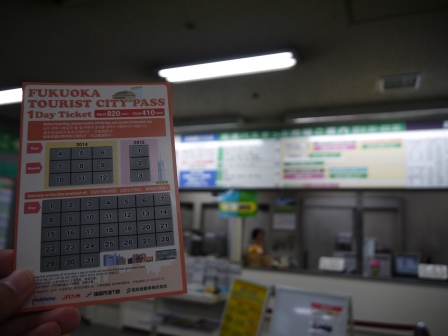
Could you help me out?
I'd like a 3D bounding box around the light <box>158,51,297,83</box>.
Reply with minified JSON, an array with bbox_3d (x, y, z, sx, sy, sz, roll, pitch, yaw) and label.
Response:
[{"bbox_3d":[0.004,-0.850,3.070,1.230,0.080,0.200,-1,-4,22],"label":"light"}]

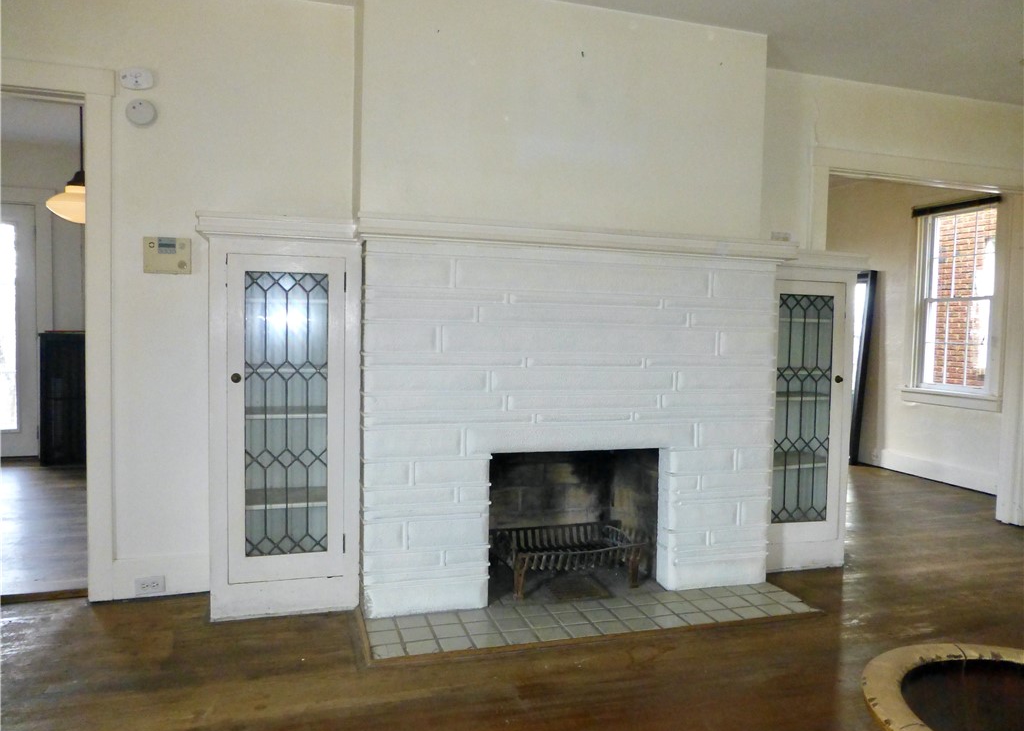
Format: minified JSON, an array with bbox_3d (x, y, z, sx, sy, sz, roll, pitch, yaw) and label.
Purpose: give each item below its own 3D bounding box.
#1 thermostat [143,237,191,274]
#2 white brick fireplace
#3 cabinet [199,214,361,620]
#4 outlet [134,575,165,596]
[{"bbox_3d":[-1.412,-0.448,2.918,0.176,0.145,0.036,0,2,-17],"label":"thermostat"},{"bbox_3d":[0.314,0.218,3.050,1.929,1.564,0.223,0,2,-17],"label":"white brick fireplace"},{"bbox_3d":[-0.939,0.205,2.895,0.600,1.552,0.372,0,2,-17],"label":"cabinet"},{"bbox_3d":[-1.501,0.913,2.950,0.112,0.069,0.009,0,2,-17],"label":"outlet"}]

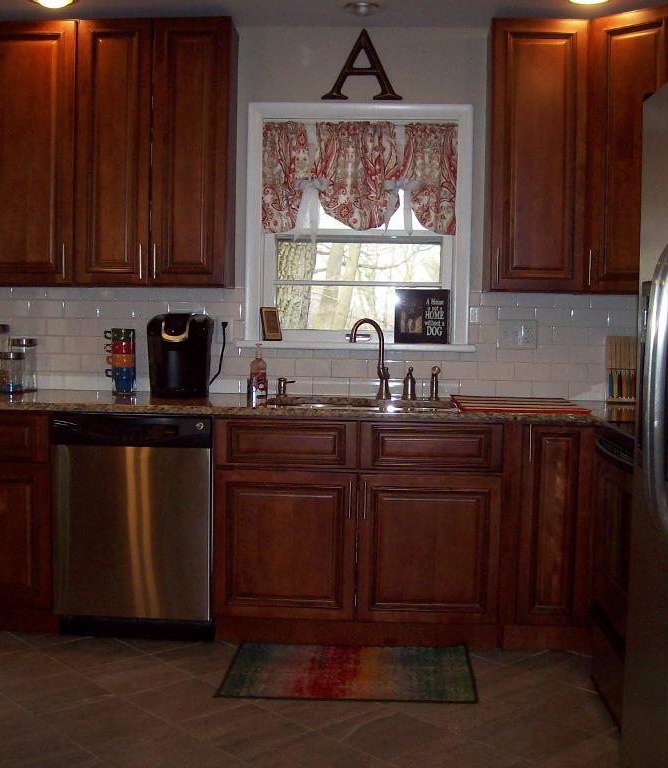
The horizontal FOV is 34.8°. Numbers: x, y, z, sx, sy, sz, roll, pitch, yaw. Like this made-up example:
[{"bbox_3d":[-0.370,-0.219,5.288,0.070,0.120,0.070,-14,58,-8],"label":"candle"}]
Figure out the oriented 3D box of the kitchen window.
[{"bbox_3d":[0.109,-0.668,4.485,0.970,1.040,0.100,1,4,3],"label":"kitchen window"}]

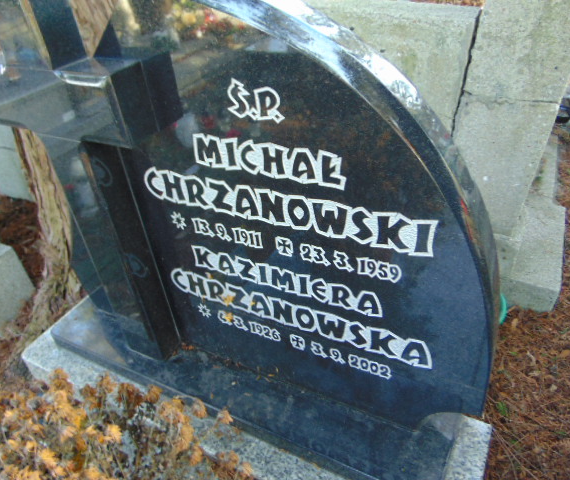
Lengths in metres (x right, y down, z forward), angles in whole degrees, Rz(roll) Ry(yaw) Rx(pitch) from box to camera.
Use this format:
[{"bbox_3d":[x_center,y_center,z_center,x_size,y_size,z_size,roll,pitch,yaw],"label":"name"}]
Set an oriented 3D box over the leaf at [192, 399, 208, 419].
[{"bbox_3d":[-0.171,0.338,0.925,0.030,0.034,0.026,-3,37,3],"label":"leaf"}]

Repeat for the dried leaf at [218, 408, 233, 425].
[{"bbox_3d":[-0.120,0.355,0.930,0.031,0.029,0.025,-3,37,3],"label":"dried leaf"}]

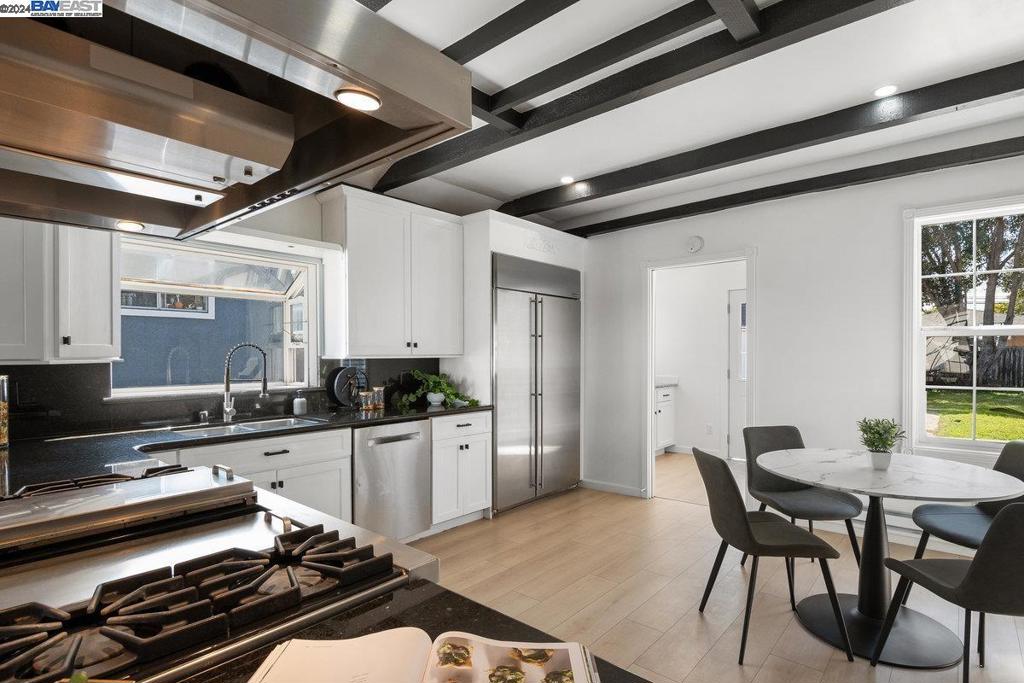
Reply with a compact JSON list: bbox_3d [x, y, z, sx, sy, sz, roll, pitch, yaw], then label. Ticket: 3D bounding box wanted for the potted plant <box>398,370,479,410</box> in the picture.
[{"bbox_3d":[-0.563,0.367,4.010,0.380,0.275,0.500,-1,-1,41],"label":"potted plant"}]

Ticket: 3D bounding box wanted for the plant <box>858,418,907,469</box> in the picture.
[{"bbox_3d":[1.820,0.489,2.525,0.205,0.263,0.205,-1,-1,41],"label":"plant"}]

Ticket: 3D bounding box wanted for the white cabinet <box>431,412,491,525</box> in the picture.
[{"bbox_3d":[-0.592,0.948,4.016,0.610,0.820,0.592,-1,-1,41],"label":"white cabinet"}]

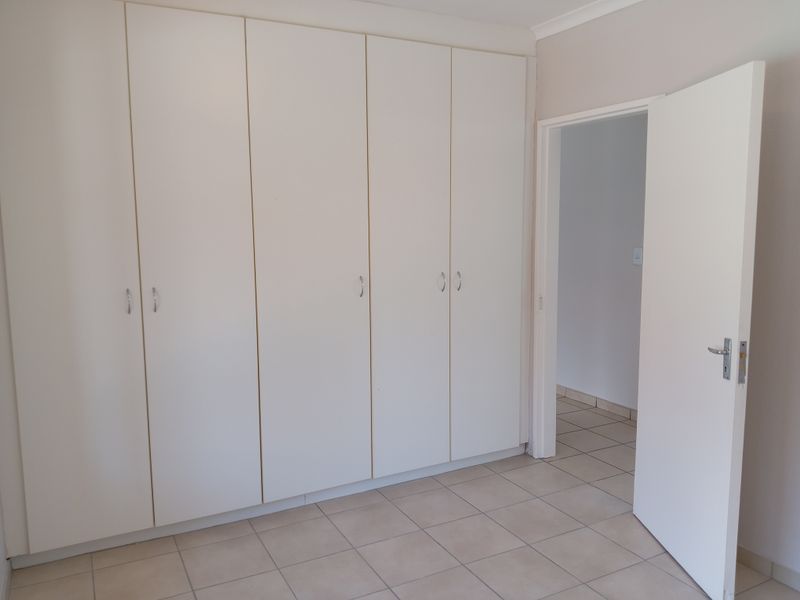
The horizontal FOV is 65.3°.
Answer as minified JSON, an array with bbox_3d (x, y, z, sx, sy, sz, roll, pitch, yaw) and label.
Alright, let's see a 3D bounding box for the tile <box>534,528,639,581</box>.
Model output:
[{"bbox_3d":[0.833,1.140,2.801,0.350,0.010,0.350,-4,8,-28],"label":"tile"}]

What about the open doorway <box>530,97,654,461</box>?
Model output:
[{"bbox_3d":[1.098,0.014,3.475,0.144,2.076,0.892,-4,8,-27],"label":"open doorway"}]

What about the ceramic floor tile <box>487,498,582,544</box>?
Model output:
[{"bbox_3d":[0.667,1.101,3.115,0.350,0.010,0.350,-4,8,-28],"label":"ceramic floor tile"}]

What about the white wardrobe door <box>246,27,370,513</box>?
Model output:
[{"bbox_3d":[-0.431,-0.154,3.174,0.612,2.356,0.020,-4,8,-27],"label":"white wardrobe door"}]

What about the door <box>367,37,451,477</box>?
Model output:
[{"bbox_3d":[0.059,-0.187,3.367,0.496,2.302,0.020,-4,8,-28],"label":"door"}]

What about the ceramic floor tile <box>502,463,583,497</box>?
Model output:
[{"bbox_3d":[0.816,1.039,3.593,0.350,0.010,0.350,-4,8,-28],"label":"ceramic floor tile"}]

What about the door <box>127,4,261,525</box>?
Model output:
[{"bbox_3d":[-0.932,-0.115,2.914,0.514,2.353,0.020,-4,8,-27],"label":"door"}]

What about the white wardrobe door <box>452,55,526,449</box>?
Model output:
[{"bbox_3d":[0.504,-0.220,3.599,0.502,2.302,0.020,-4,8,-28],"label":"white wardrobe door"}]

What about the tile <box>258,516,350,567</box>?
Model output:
[{"bbox_3d":[-0.452,1.145,2.966,0.355,0.010,0.355,-4,8,-27],"label":"tile"}]

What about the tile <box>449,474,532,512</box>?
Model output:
[{"bbox_3d":[0.508,1.073,3.463,0.355,0.010,0.355,-4,8,-27],"label":"tile"}]

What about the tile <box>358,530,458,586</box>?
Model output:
[{"bbox_3d":[0.035,1.149,2.785,0.350,0.010,0.350,-4,8,-28],"label":"tile"}]

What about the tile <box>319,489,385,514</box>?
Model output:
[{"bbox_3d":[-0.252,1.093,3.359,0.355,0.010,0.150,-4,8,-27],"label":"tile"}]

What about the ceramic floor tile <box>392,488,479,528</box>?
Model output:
[{"bbox_3d":[0.188,1.097,3.297,0.355,0.010,0.355,-4,8,-27],"label":"ceramic floor tile"}]

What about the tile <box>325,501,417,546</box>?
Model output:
[{"bbox_3d":[-0.132,1.121,3.132,0.355,0.010,0.355,-4,8,-27],"label":"tile"}]

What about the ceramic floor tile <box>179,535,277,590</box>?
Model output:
[{"bbox_3d":[-0.763,1.157,2.769,0.350,0.010,0.350,-4,8,-28],"label":"ceramic floor tile"}]

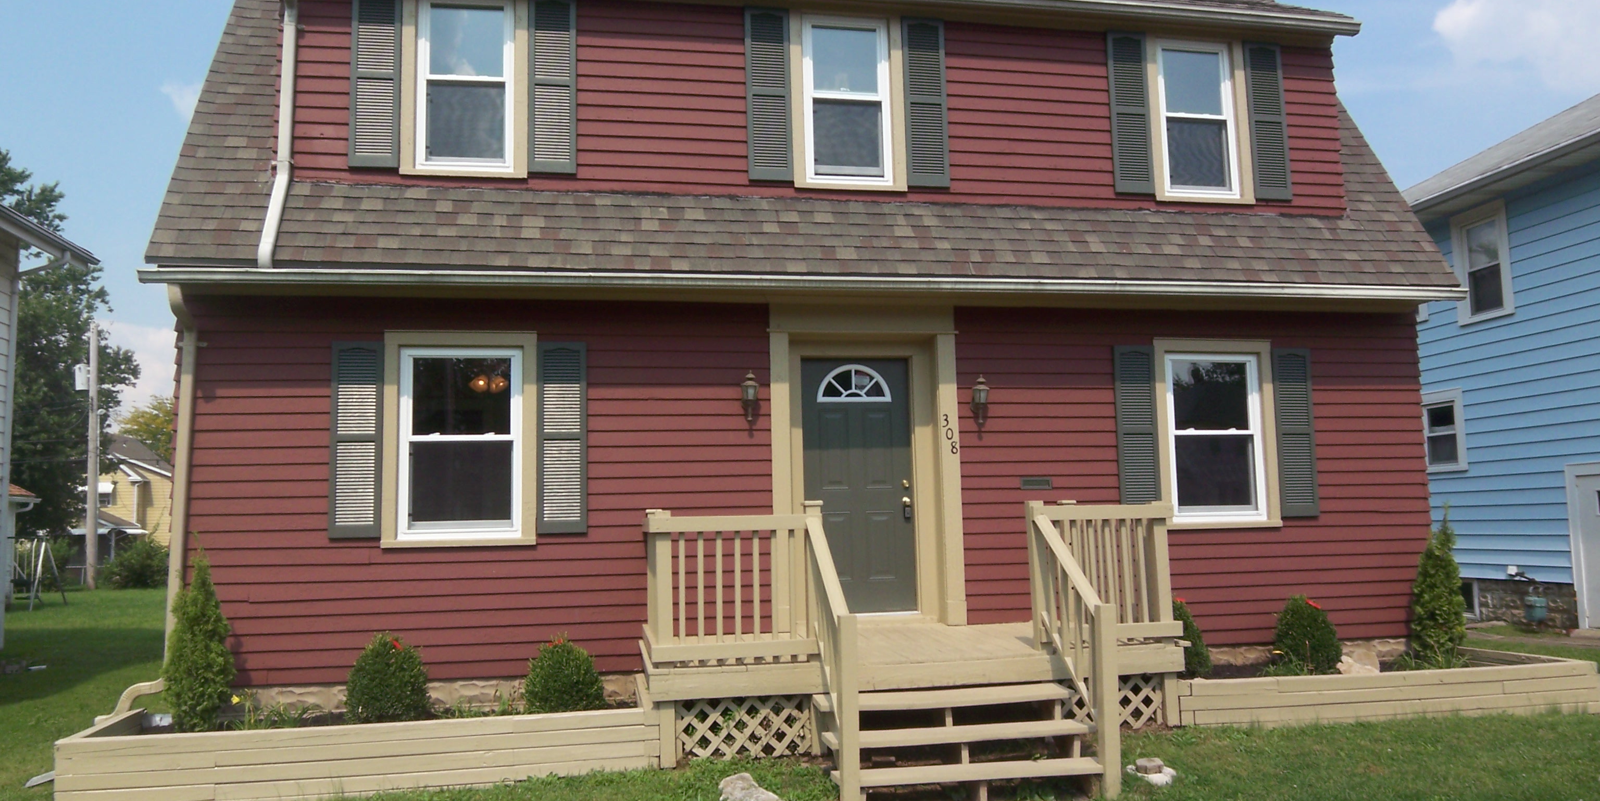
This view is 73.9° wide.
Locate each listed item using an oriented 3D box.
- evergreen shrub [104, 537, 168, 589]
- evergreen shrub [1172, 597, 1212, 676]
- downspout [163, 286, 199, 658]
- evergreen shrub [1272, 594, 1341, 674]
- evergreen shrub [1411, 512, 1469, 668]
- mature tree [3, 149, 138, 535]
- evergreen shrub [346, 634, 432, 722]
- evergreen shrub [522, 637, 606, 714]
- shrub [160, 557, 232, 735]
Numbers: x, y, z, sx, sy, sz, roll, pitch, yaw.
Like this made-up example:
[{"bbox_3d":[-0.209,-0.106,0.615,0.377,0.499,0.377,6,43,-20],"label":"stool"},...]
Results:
[{"bbox_3d":[-18.677,4.586,30.000,1.810,1.481,1.709,0,-5,-10],"label":"evergreen shrub"},{"bbox_3d":[2.871,1.799,8.064,0.483,0.603,0.483,0,-5,-10],"label":"evergreen shrub"},{"bbox_3d":[-4.307,0.588,7.373,0.120,2.750,0.260,0,-5,-10],"label":"downspout"},{"bbox_3d":[3.909,1.793,8.205,0.479,0.596,0.479,0,-5,-10],"label":"evergreen shrub"},{"bbox_3d":[5.081,1.510,8.448,0.392,1.174,0.392,0,-5,-10],"label":"evergreen shrub"},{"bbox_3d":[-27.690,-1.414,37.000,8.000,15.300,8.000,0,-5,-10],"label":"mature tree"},{"bbox_3d":[-2.704,1.829,6.984,0.530,0.586,0.530,0,-5,-10],"label":"evergreen shrub"},{"bbox_3d":[-1.592,1.861,7.186,0.546,0.512,0.546,0,-5,-10],"label":"evergreen shrub"},{"bbox_3d":[-3.853,1.537,6.801,0.398,1.185,0.398,0,-5,-10],"label":"shrub"}]

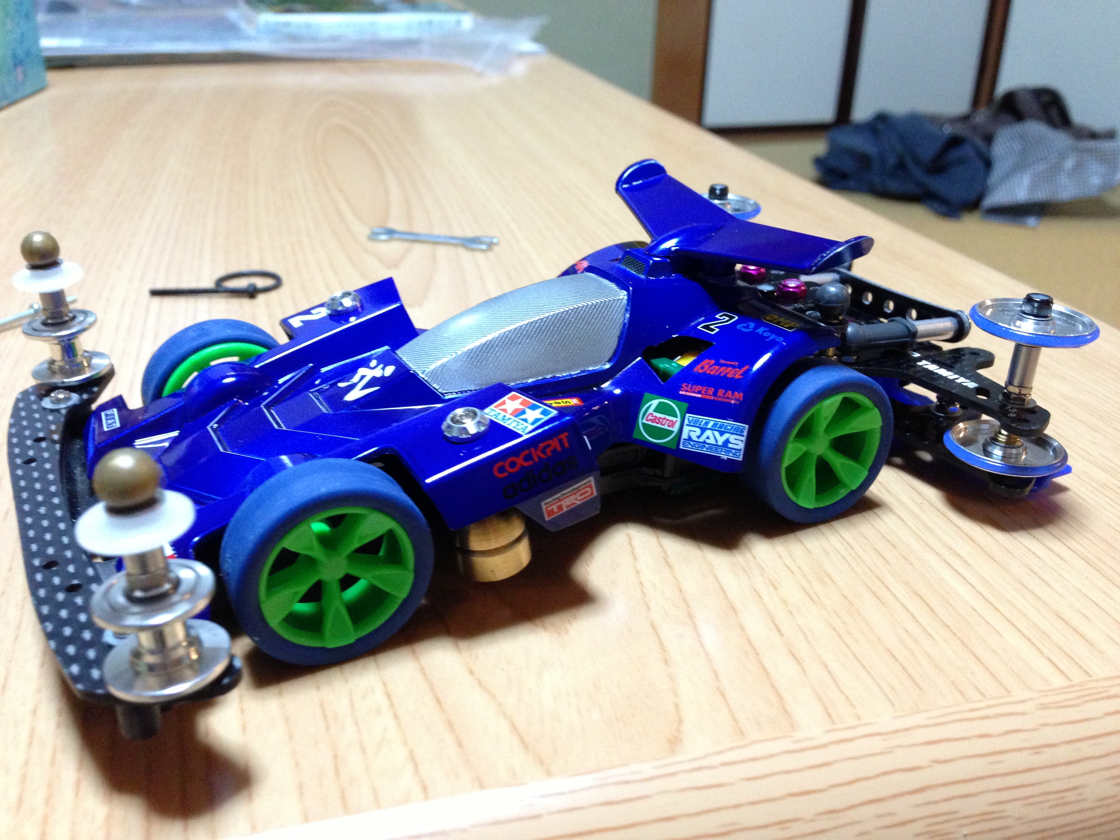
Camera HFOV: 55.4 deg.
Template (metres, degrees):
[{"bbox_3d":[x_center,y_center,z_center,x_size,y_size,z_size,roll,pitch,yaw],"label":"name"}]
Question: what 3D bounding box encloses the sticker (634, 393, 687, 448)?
[{"bbox_3d":[0.016,0.000,0.168,0.007,0.007,0.001,15,3,3],"label":"sticker"}]

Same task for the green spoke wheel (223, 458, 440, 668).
[{"bbox_3d":[-0.030,0.018,0.138,0.025,0.025,0.009,-12,27,-26],"label":"green spoke wheel"}]

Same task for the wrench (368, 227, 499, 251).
[{"bbox_3d":[-0.040,-0.055,0.322,0.041,0.001,0.009,7,26,13],"label":"wrench"}]

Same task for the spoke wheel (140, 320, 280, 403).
[{"bbox_3d":[-0.059,-0.004,0.187,0.026,0.026,0.009,-12,28,-25],"label":"spoke wheel"}]

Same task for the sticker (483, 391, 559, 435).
[{"bbox_3d":[-0.006,-0.001,0.145,0.006,0.001,0.009,-35,44,-30],"label":"sticker"}]

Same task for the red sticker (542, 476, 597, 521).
[{"bbox_3d":[0.001,0.011,0.148,0.008,0.003,0.001,-25,32,-17],"label":"red sticker"}]

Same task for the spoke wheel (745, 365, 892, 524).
[{"bbox_3d":[0.041,0.004,0.171,0.026,0.026,0.009,-12,28,-25],"label":"spoke wheel"}]

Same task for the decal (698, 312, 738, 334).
[{"bbox_3d":[0.025,-0.015,0.170,0.005,0.001,0.004,-37,44,-15],"label":"decal"}]

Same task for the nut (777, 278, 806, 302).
[{"bbox_3d":[0.042,-0.023,0.192,0.005,0.003,0.005,-12,28,-25],"label":"nut"}]

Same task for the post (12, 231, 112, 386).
[{"bbox_3d":[-0.087,-0.020,0.183,0.013,0.026,0.013,-15,29,-24],"label":"post"}]

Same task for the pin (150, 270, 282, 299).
[{"bbox_3d":[-0.092,-0.036,0.284,0.032,0.003,0.018,0,25,-1],"label":"pin"}]

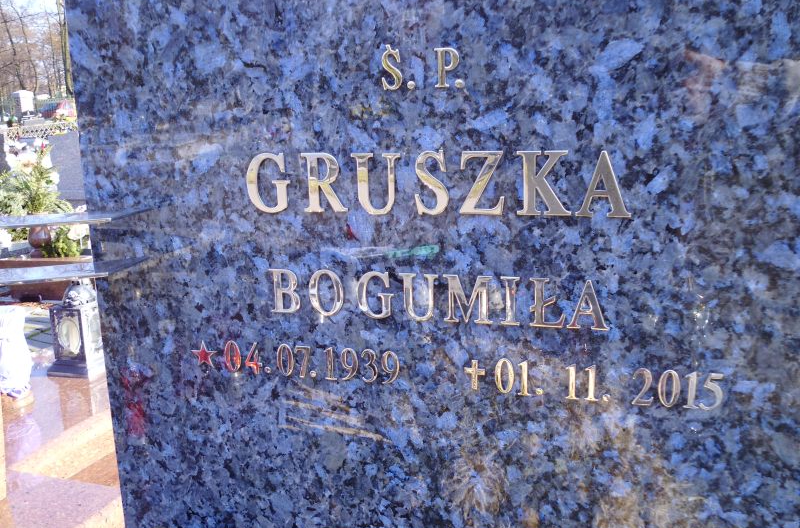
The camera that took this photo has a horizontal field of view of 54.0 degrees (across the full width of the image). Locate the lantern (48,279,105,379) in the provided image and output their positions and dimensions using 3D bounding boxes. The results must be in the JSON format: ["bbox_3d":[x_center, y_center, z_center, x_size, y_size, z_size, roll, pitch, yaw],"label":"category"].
[{"bbox_3d":[-0.869,0.158,2.165,0.153,0.279,0.153,3,12,24],"label":"lantern"}]

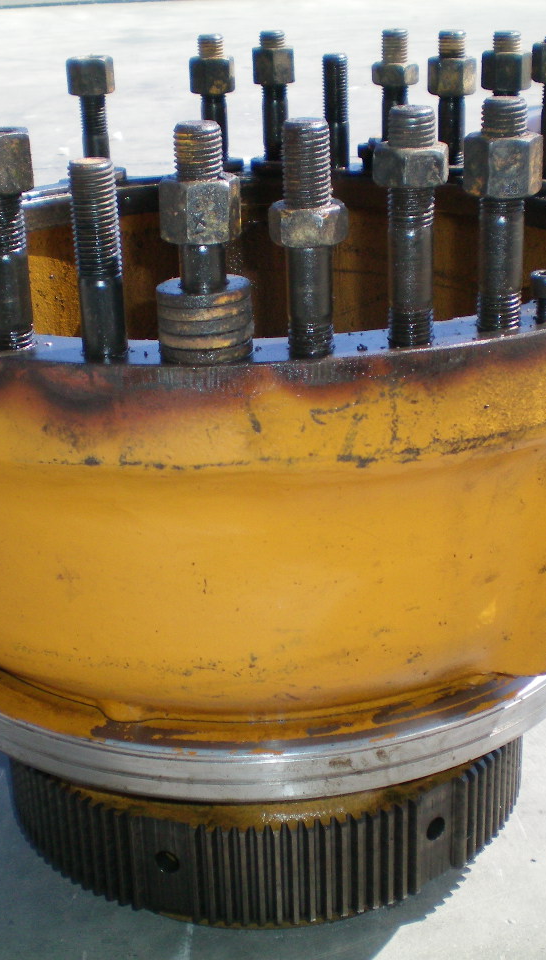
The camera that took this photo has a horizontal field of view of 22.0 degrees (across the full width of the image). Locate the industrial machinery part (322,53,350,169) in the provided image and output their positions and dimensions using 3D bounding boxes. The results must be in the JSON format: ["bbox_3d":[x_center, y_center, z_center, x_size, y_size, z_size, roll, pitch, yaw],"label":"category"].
[{"bbox_3d":[0.062,-0.360,1.374,0.026,0.105,0.026,-1,22,3],"label":"industrial machinery part"}]

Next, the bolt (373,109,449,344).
[{"bbox_3d":[0.076,-0.139,0.773,0.039,0.128,0.044,0,21,6],"label":"bolt"}]

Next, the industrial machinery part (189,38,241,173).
[{"bbox_3d":[-0.057,-0.364,1.365,0.049,0.130,0.049,-3,21,-2],"label":"industrial machinery part"}]

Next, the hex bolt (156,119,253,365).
[{"bbox_3d":[-0.039,-0.129,0.761,0.051,0.126,0.051,-3,21,-2],"label":"hex bolt"}]

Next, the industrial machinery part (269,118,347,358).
[{"bbox_3d":[0.021,-0.133,0.778,0.044,0.127,0.039,-1,22,2],"label":"industrial machinery part"}]

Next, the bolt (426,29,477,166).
[{"bbox_3d":[0.167,-0.353,1.304,0.044,0.121,0.039,0,21,7],"label":"bolt"}]

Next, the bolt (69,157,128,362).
[{"bbox_3d":[-0.095,-0.121,0.772,0.025,0.108,0.025,-5,21,-6],"label":"bolt"}]

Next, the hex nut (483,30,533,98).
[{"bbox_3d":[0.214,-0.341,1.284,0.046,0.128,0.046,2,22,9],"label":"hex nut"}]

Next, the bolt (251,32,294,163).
[{"bbox_3d":[0.003,-0.372,1.380,0.047,0.127,0.047,-2,22,1],"label":"bolt"}]

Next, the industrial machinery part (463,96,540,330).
[{"bbox_3d":[0.130,-0.149,0.794,0.044,0.128,0.039,1,21,9],"label":"industrial machinery part"}]

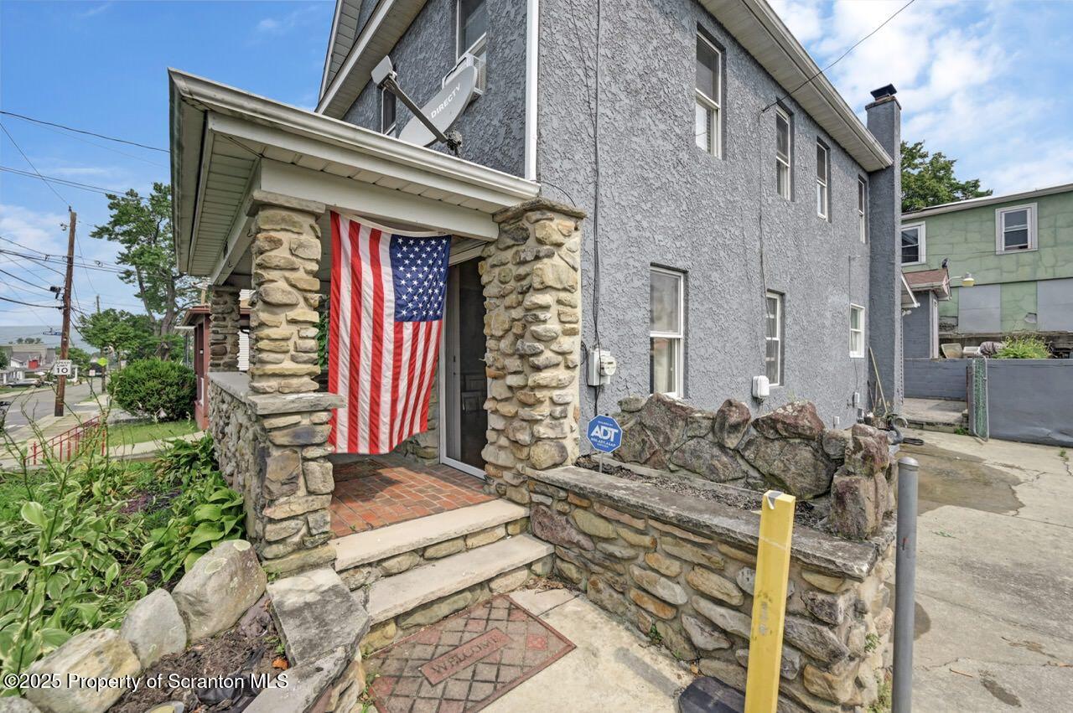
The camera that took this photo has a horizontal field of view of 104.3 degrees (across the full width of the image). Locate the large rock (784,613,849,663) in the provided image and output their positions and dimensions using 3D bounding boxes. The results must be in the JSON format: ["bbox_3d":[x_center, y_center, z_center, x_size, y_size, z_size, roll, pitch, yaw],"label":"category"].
[{"bbox_3d":[1.129,1.118,1.685,0.140,0.130,0.250,0,0,-40],"label":"large rock"}]

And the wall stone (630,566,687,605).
[{"bbox_3d":[0.660,1.179,2.184,0.140,0.135,0.340,0,0,-40],"label":"wall stone"}]

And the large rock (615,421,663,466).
[{"bbox_3d":[0.815,0.696,3.349,0.260,0.340,0.350,0,0,-42],"label":"large rock"}]

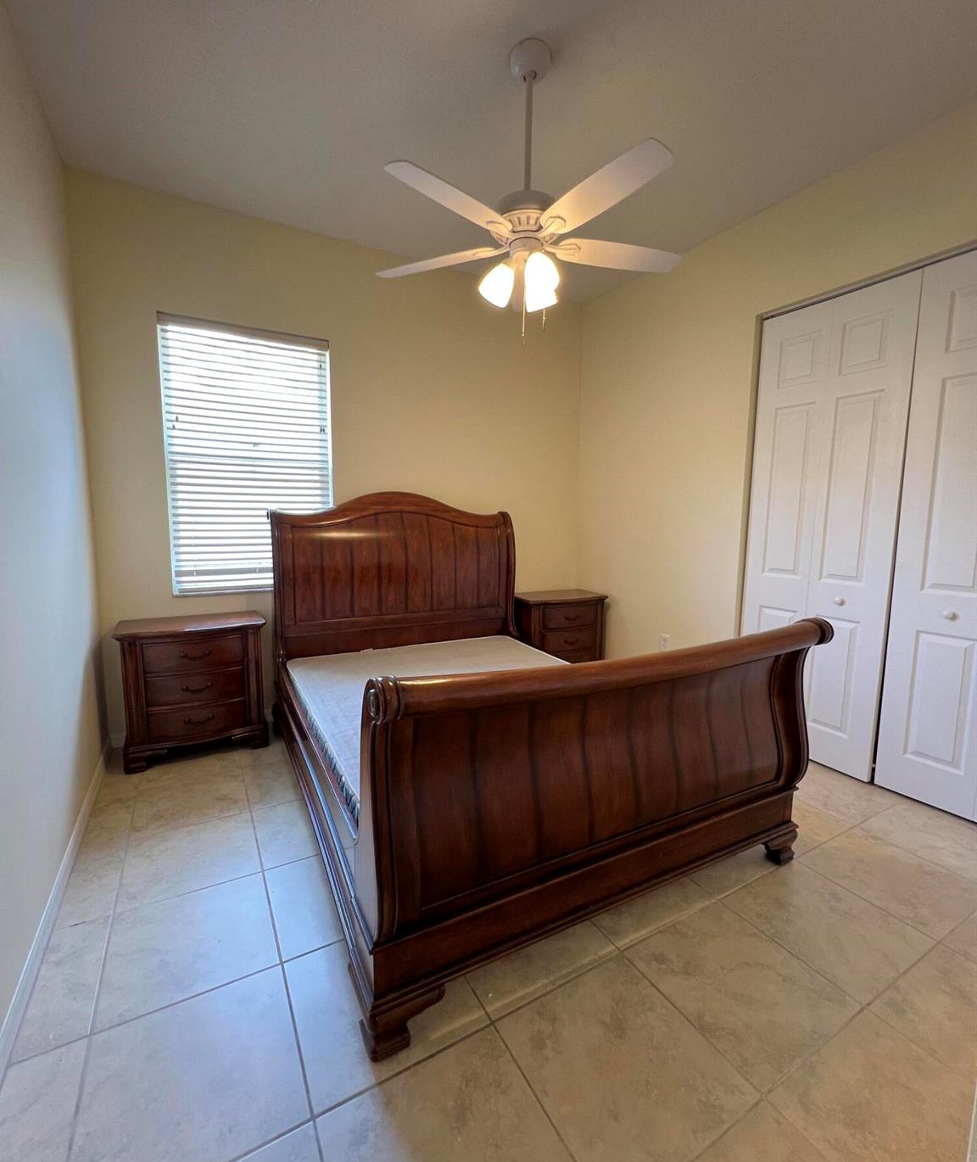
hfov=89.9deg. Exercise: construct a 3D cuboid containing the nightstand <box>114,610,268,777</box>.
[{"bbox_3d":[-1.680,0.608,2.832,0.717,0.728,0.423,-2,6,-29],"label":"nightstand"}]

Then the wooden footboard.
[{"bbox_3d":[0.451,0.637,1.583,1.743,0.965,0.287,-2,6,-29],"label":"wooden footboard"}]

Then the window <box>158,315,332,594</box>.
[{"bbox_3d":[-1.476,-0.743,3.090,0.951,1.620,0.068,-2,6,-29],"label":"window"}]

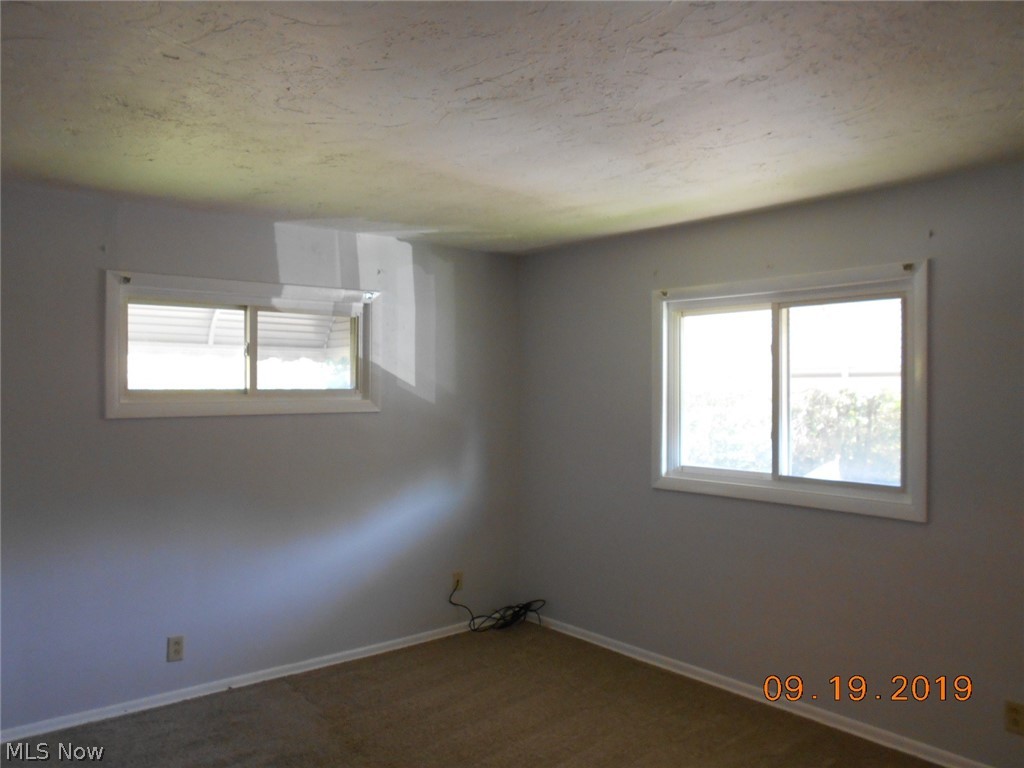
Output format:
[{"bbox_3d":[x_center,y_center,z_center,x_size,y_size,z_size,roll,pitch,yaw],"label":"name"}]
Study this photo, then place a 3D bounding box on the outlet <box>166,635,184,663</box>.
[{"bbox_3d":[-1.585,1.252,3.626,0.072,0.116,0.012,0,0,-40],"label":"outlet"}]

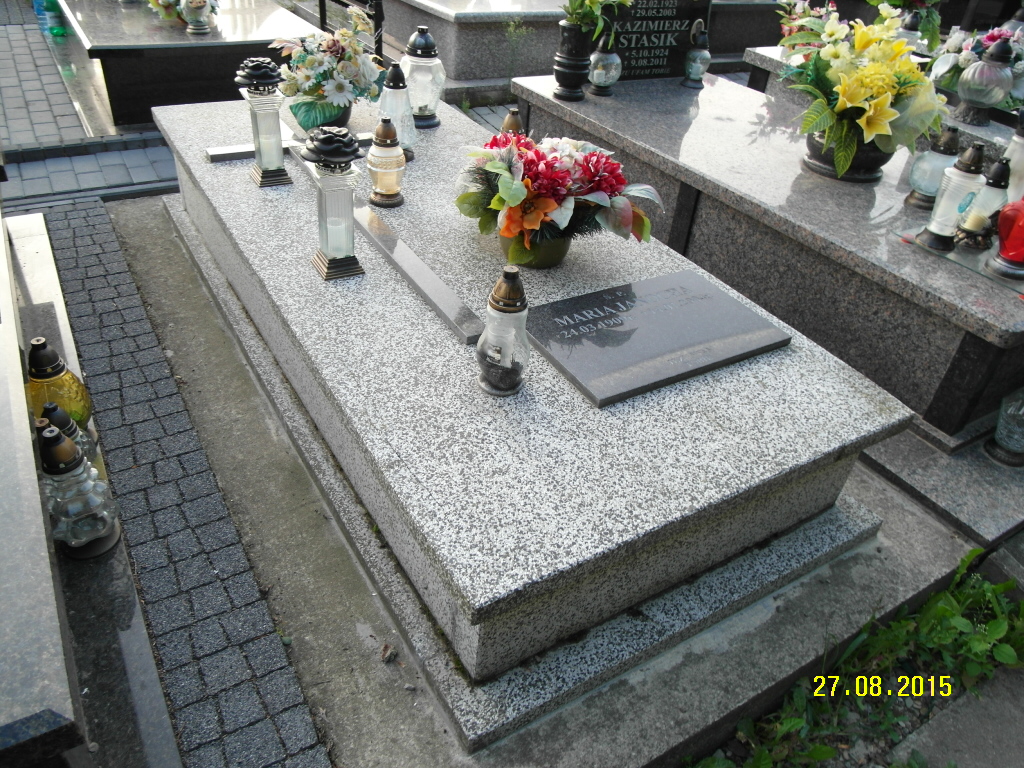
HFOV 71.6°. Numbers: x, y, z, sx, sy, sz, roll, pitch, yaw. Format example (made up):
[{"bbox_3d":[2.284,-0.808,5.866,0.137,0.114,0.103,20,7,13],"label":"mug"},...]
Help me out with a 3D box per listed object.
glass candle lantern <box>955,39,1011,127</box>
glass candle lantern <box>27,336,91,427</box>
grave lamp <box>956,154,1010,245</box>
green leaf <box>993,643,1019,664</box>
[{"bbox_3d":[1.775,-1.130,2.670,0.200,0.270,0.200,-15,40,-29],"label":"glass candle lantern"},{"bbox_3d":[-0.974,0.008,1.514,0.127,0.238,0.127,-15,41,-29],"label":"glass candle lantern"},{"bbox_3d":[1.325,-0.508,1.987,0.105,0.215,0.105,-15,40,-29],"label":"grave lamp"},{"bbox_3d":[0.890,0.486,1.280,0.036,0.014,0.044,-22,43,-35],"label":"green leaf"}]

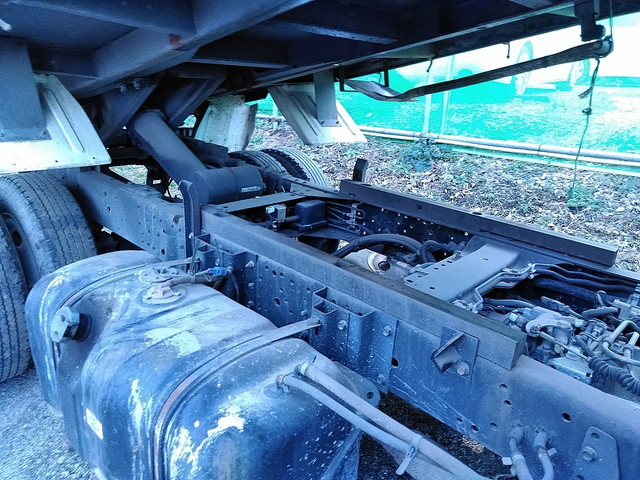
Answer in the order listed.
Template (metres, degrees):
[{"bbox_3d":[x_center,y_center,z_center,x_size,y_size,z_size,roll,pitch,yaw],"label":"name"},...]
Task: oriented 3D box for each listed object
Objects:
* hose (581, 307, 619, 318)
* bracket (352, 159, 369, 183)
[{"bbox_3d":[0.716,0.184,1.274,0.105,0.016,0.016,-5,22,-27],"label":"hose"},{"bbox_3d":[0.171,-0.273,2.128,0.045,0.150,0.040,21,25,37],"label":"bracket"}]

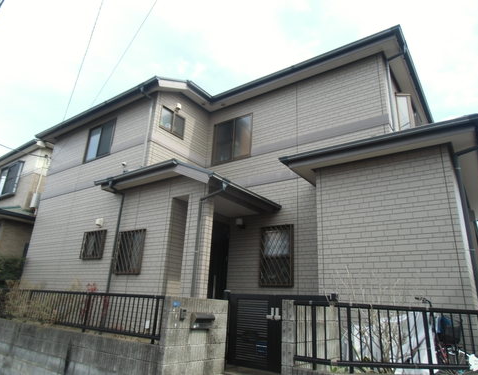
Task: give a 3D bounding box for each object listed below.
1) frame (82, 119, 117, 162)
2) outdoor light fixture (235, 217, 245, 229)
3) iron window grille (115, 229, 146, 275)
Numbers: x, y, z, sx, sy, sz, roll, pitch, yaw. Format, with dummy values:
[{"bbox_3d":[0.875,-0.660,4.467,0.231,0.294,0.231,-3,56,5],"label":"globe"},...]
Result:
[{"bbox_3d":[-3.631,-1.214,9.024,1.235,0.975,0.110,-10,-22,34],"label":"frame"},{"bbox_3d":[0.034,0.805,7.765,0.170,0.210,0.170,-10,-22,34],"label":"outdoor light fixture"},{"bbox_3d":[-2.208,1.299,6.963,0.770,0.868,0.090,-10,-22,34],"label":"iron window grille"}]

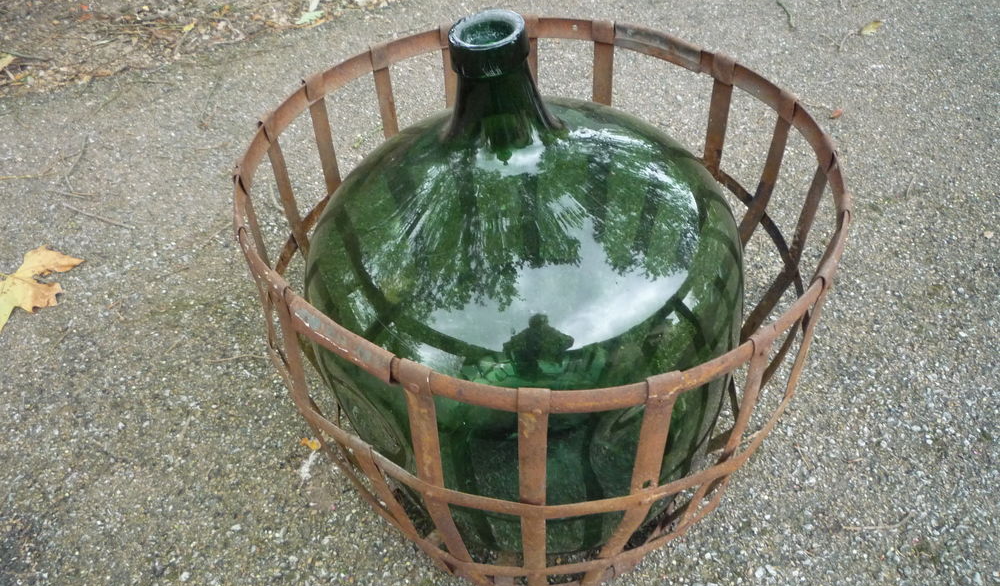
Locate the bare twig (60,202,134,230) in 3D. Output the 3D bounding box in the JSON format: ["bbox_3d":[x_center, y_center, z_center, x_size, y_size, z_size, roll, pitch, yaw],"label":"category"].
[{"bbox_3d":[-0.717,-0.135,1.538,0.179,0.006,0.011,18,47,19],"label":"bare twig"}]

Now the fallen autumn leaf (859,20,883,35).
[{"bbox_3d":[0.860,-0.614,2.002,0.027,0.015,0.093,29,51,27],"label":"fallen autumn leaf"}]

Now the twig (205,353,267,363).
[{"bbox_3d":[-0.394,0.098,1.297,0.096,0.004,0.011,-3,44,-2],"label":"twig"}]

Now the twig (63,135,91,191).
[{"bbox_3d":[-0.818,-0.248,1.654,0.041,0.008,0.188,-8,45,-7],"label":"twig"}]

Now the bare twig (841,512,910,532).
[{"bbox_3d":[0.475,0.290,1.087,0.098,0.005,0.016,-8,45,-8],"label":"bare twig"}]

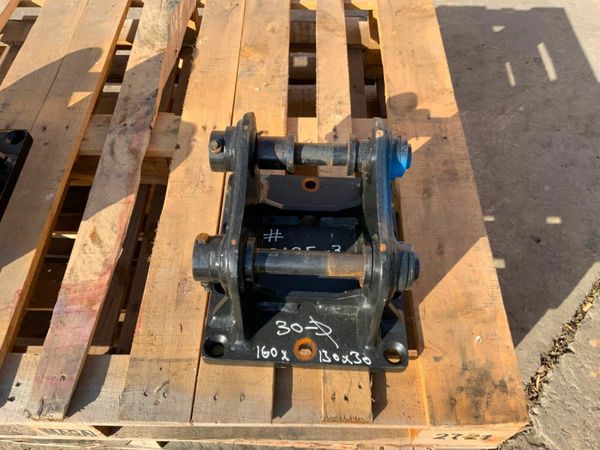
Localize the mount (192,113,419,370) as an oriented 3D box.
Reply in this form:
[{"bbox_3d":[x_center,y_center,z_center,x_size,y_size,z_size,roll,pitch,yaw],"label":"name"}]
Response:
[{"bbox_3d":[0.008,0.010,0.661,0.272,0.177,0.306,2,57,1],"label":"mount"}]

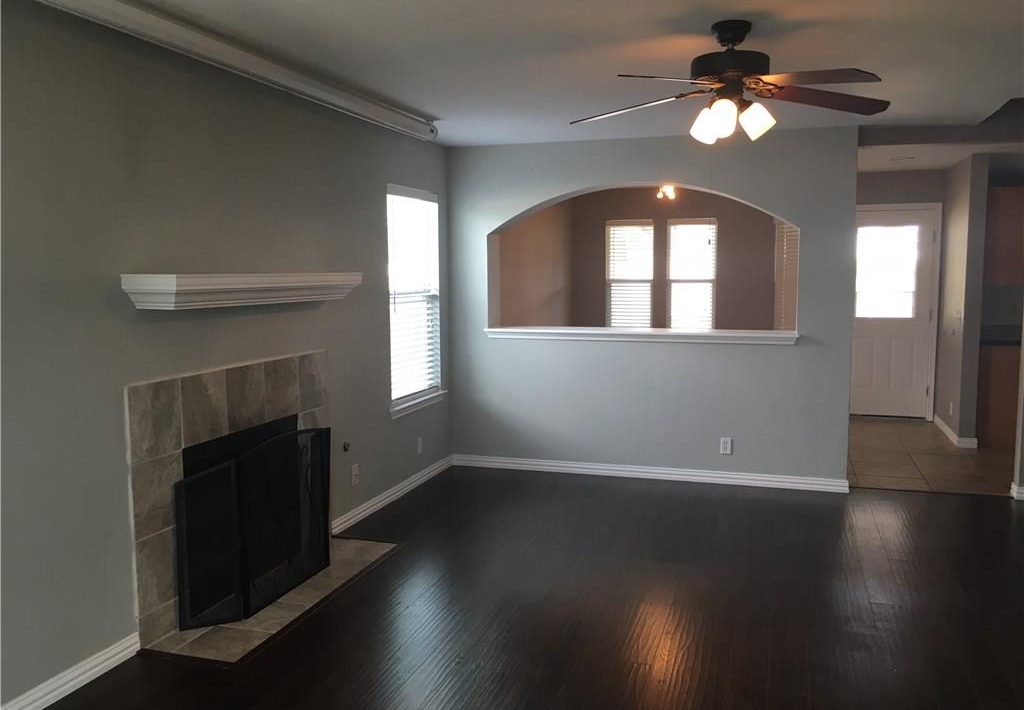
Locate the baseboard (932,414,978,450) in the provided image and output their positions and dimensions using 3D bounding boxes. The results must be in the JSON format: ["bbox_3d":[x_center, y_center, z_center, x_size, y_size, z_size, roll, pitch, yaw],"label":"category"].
[{"bbox_3d":[4.002,0.682,7.763,0.165,0.085,1.290,1,6,17],"label":"baseboard"}]

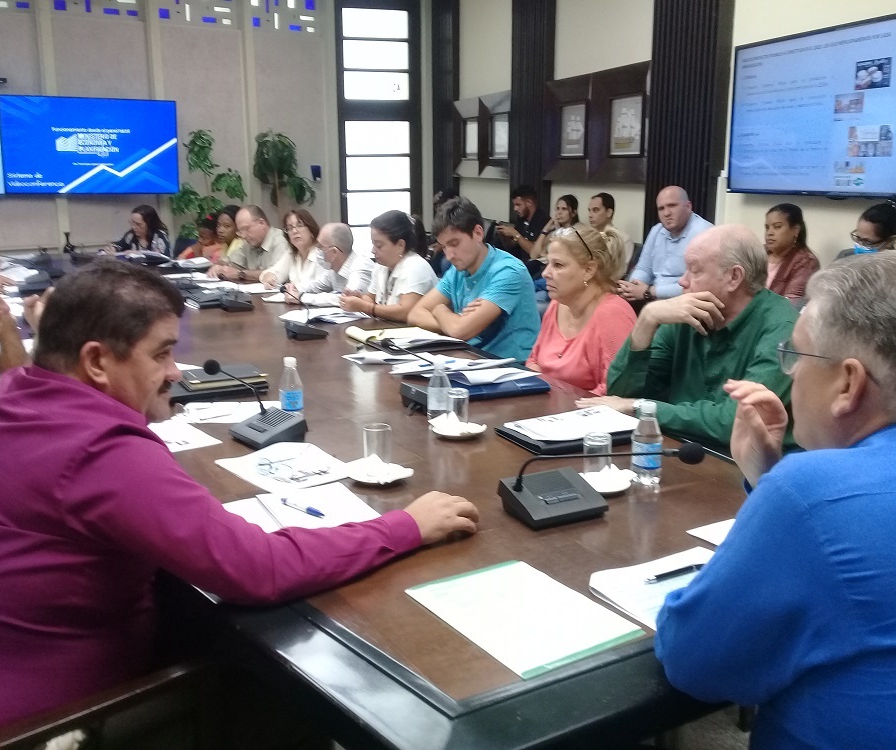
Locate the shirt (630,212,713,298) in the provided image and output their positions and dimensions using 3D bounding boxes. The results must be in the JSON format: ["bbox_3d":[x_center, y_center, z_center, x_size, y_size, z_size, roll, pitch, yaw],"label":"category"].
[{"bbox_3d":[1.194,-0.557,4.600,0.400,0.620,0.520,-12,17,-41],"label":"shirt"}]

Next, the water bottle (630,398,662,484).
[{"bbox_3d":[0.415,0.139,1.860,0.064,0.167,0.064,0,13,0],"label":"water bottle"}]

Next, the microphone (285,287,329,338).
[{"bbox_3d":[-0.614,-0.255,3.610,0.170,0.175,0.340,-7,14,-27],"label":"microphone"}]

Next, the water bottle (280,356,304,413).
[{"bbox_3d":[-0.403,0.039,2.306,0.064,0.167,0.064,0,13,0],"label":"water bottle"}]

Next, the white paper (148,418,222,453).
[{"bbox_3d":[-0.711,0.150,2.193,0.216,0.004,0.279,-10,16,-36],"label":"white paper"}]

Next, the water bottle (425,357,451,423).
[{"bbox_3d":[-0.019,0.039,2.304,0.064,0.167,0.064,0,13,0],"label":"water bottle"}]

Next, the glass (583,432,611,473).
[{"bbox_3d":[0.309,0.168,1.843,0.061,0.092,0.061,0,12,0],"label":"glass"}]

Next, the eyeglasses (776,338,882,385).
[{"bbox_3d":[0.513,-0.020,1.127,0.140,0.050,0.145,-11,16,-39],"label":"eyeglasses"}]

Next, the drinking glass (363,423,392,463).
[{"bbox_3d":[-0.149,0.155,1.906,0.061,0.092,0.061,0,12,0],"label":"drinking glass"}]

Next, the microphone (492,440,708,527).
[{"bbox_3d":[0.276,0.189,1.632,0.270,0.165,0.270,-6,14,-25],"label":"microphone"}]

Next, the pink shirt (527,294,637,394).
[{"bbox_3d":[0.469,0.004,2.894,0.310,0.530,0.450,-7,14,-29],"label":"pink shirt"}]

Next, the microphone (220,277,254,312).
[{"bbox_3d":[-1.009,-0.396,4.266,0.155,0.145,0.150,11,17,41],"label":"microphone"}]

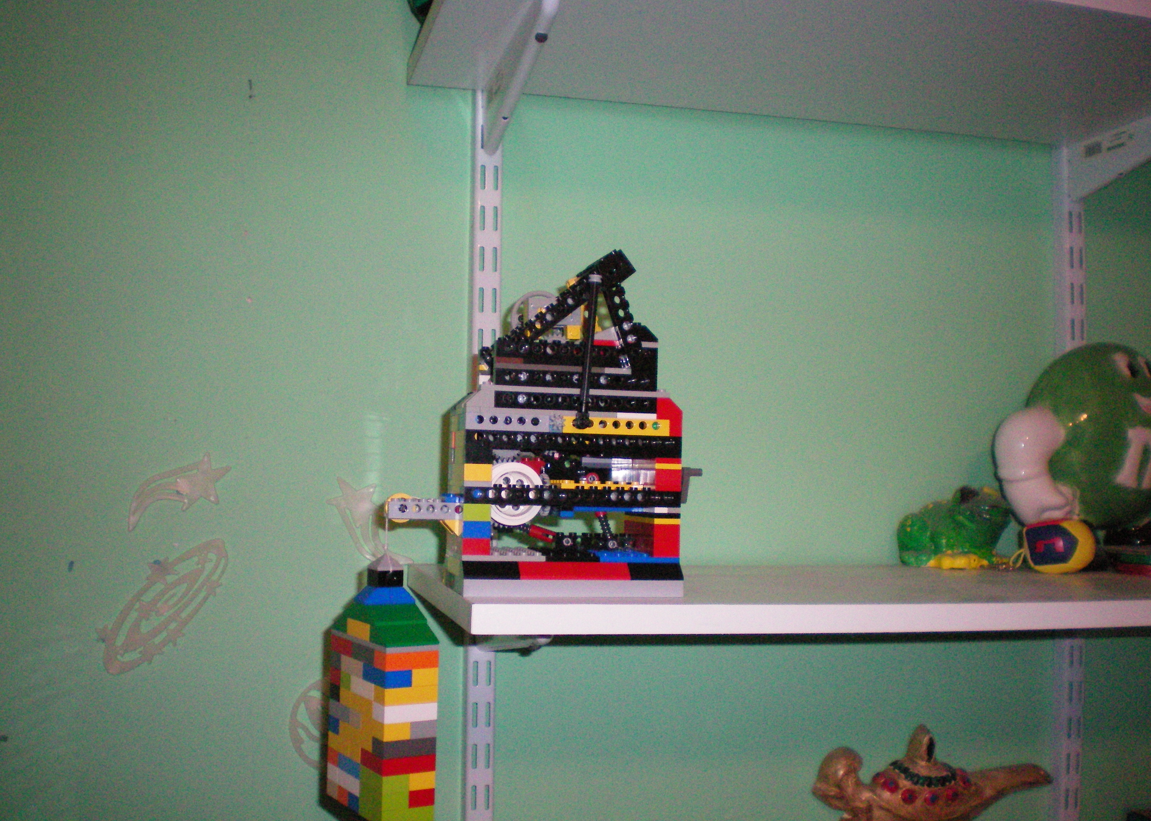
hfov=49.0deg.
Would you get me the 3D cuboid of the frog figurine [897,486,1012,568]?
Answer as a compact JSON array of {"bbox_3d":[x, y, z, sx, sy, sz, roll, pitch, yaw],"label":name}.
[{"bbox_3d":[0.305,0.094,1.016,0.086,0.066,0.062,-1,-4,40],"label":"frog figurine"}]

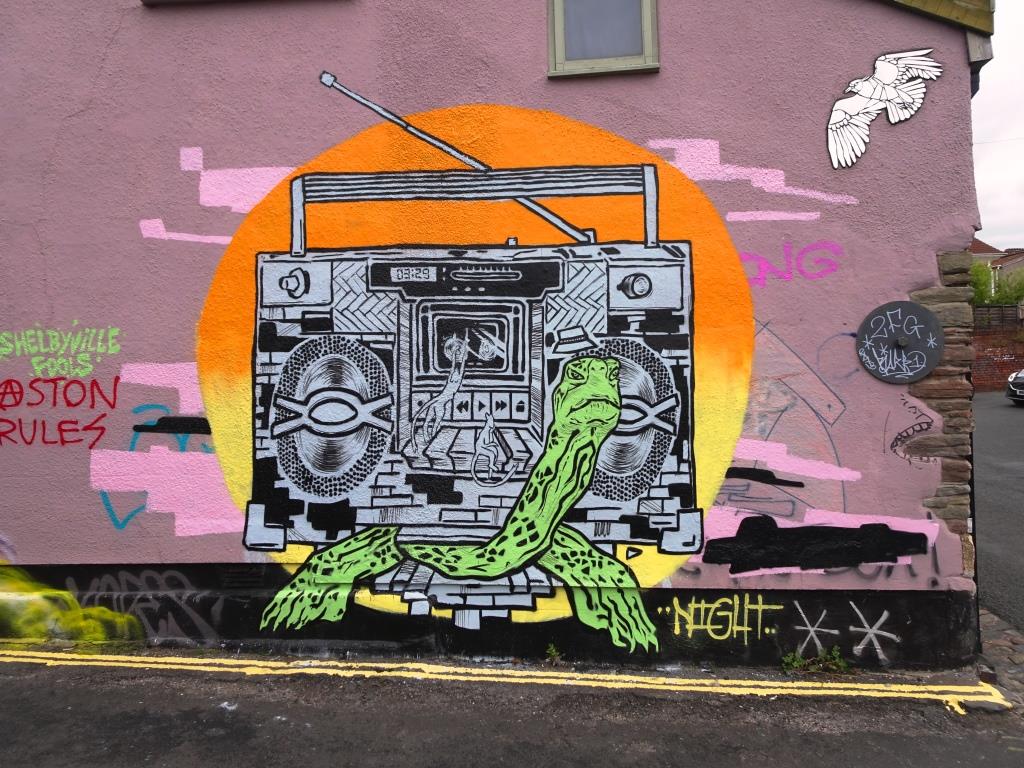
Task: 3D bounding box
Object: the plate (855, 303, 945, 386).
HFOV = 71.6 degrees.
[{"bbox_3d":[2.178,-0.235,3.980,0.465,0.465,0.050,-1,-2,6],"label":"plate"}]

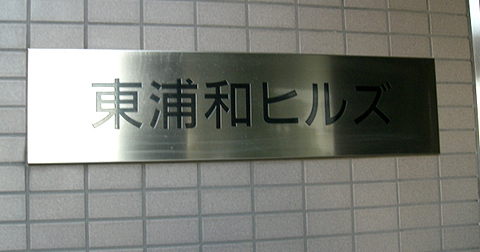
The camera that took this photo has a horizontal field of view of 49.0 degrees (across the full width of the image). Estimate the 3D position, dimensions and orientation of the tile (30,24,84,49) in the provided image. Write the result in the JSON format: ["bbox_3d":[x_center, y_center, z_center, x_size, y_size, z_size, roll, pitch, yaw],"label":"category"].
[{"bbox_3d":[-0.322,-0.158,0.927,0.095,0.045,0.008,0,-5,-13],"label":"tile"}]

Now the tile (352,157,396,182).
[{"bbox_3d":[0.264,0.084,1.044,0.095,0.045,0.009,-1,-5,-13],"label":"tile"}]

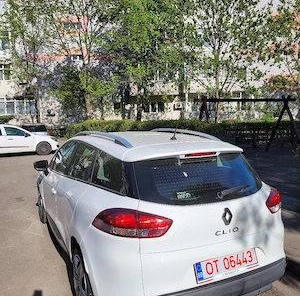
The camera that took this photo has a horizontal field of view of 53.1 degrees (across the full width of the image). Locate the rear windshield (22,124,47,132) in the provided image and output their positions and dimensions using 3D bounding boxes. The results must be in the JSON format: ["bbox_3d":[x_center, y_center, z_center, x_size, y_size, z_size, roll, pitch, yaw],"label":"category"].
[{"bbox_3d":[-6.189,-1.028,16.000,1.360,0.460,0.140,-3,-22,-26],"label":"rear windshield"}]

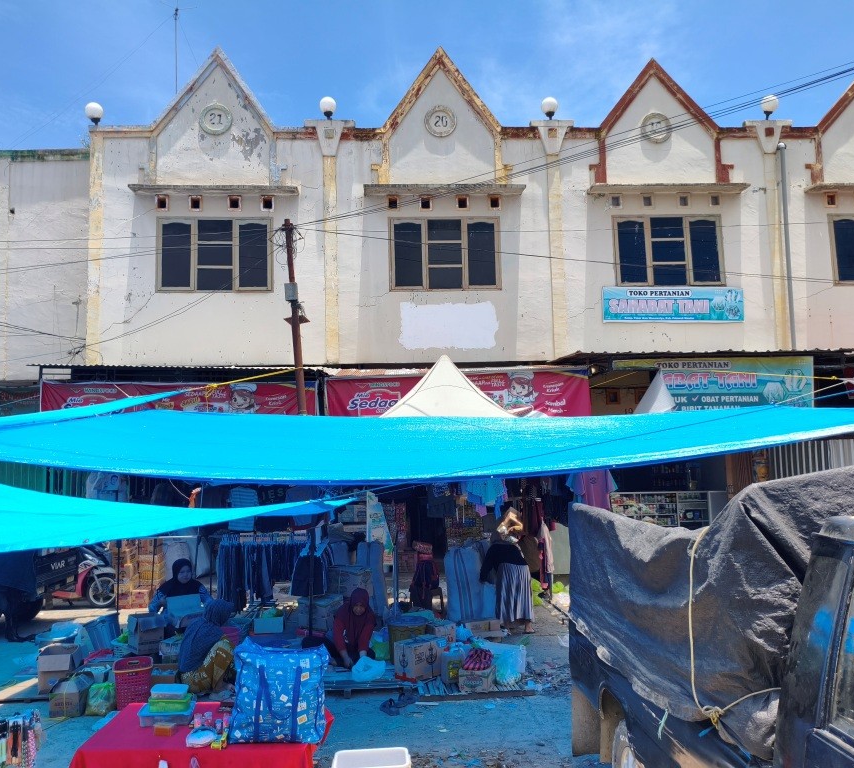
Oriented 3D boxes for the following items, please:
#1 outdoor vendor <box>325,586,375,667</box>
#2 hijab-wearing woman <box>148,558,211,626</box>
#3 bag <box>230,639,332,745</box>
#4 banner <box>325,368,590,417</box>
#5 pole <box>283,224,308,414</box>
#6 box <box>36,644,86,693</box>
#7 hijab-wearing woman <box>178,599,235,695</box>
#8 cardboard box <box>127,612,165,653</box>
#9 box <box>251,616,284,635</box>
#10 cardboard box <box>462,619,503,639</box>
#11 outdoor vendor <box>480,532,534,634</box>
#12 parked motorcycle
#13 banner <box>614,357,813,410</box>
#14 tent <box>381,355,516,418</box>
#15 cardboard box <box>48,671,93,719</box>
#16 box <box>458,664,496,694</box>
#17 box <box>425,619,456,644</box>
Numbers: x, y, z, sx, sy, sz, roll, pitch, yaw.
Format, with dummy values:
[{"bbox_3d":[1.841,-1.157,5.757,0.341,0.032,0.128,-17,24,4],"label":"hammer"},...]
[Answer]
[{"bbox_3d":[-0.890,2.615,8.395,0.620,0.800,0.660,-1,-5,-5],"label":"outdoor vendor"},{"bbox_3d":[-2.829,2.586,8.822,0.640,1.150,0.620,0,-5,-16],"label":"hijab-wearing woman"},{"bbox_3d":[-0.890,1.824,4.638,0.560,0.560,0.280,-1,-5,-1],"label":"bag"},{"bbox_3d":[0.471,0.308,11.216,3.880,0.920,0.050,-1,-5,-3],"label":"banner"},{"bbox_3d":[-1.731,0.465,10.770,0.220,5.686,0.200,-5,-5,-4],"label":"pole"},{"bbox_3d":[-3.584,2.803,7.610,0.360,0.390,0.360,-1,-6,-3],"label":"box"},{"bbox_3d":[-2.143,2.552,7.440,0.520,0.860,0.430,3,-7,-40],"label":"hijab-wearing woman"},{"bbox_3d":[-3.094,2.738,8.529,0.290,0.390,0.350,2,-6,-32],"label":"cardboard box"},{"bbox_3d":[-1.774,2.725,8.739,0.320,0.180,0.280,-1,-6,-3],"label":"box"},{"bbox_3d":[0.637,3.015,9.419,0.430,0.220,0.300,-1,-5,-6],"label":"cardboard box"},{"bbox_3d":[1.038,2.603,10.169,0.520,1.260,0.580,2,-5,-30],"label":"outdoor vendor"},{"bbox_3d":[-5.441,2.808,11.417,1.870,1.100,0.680,-1,-6,-3],"label":"parked motorcycle"},{"bbox_3d":[4.377,0.109,11.702,3.120,1.000,0.050,-1,-5,-3],"label":"banner"},{"bbox_3d":[0.275,1.371,9.943,2.900,3.509,2.900,-1,-6,-3],"label":"tent"},{"bbox_3d":[-3.275,2.864,7.094,0.280,0.310,0.280,-1,-5,-5],"label":"cardboard box"},{"bbox_3d":[0.484,2.844,7.471,0.280,0.220,0.300,-2,-5,14],"label":"box"},{"bbox_3d":[0.152,2.727,8.380,0.300,0.250,0.240,2,-7,-33],"label":"box"}]

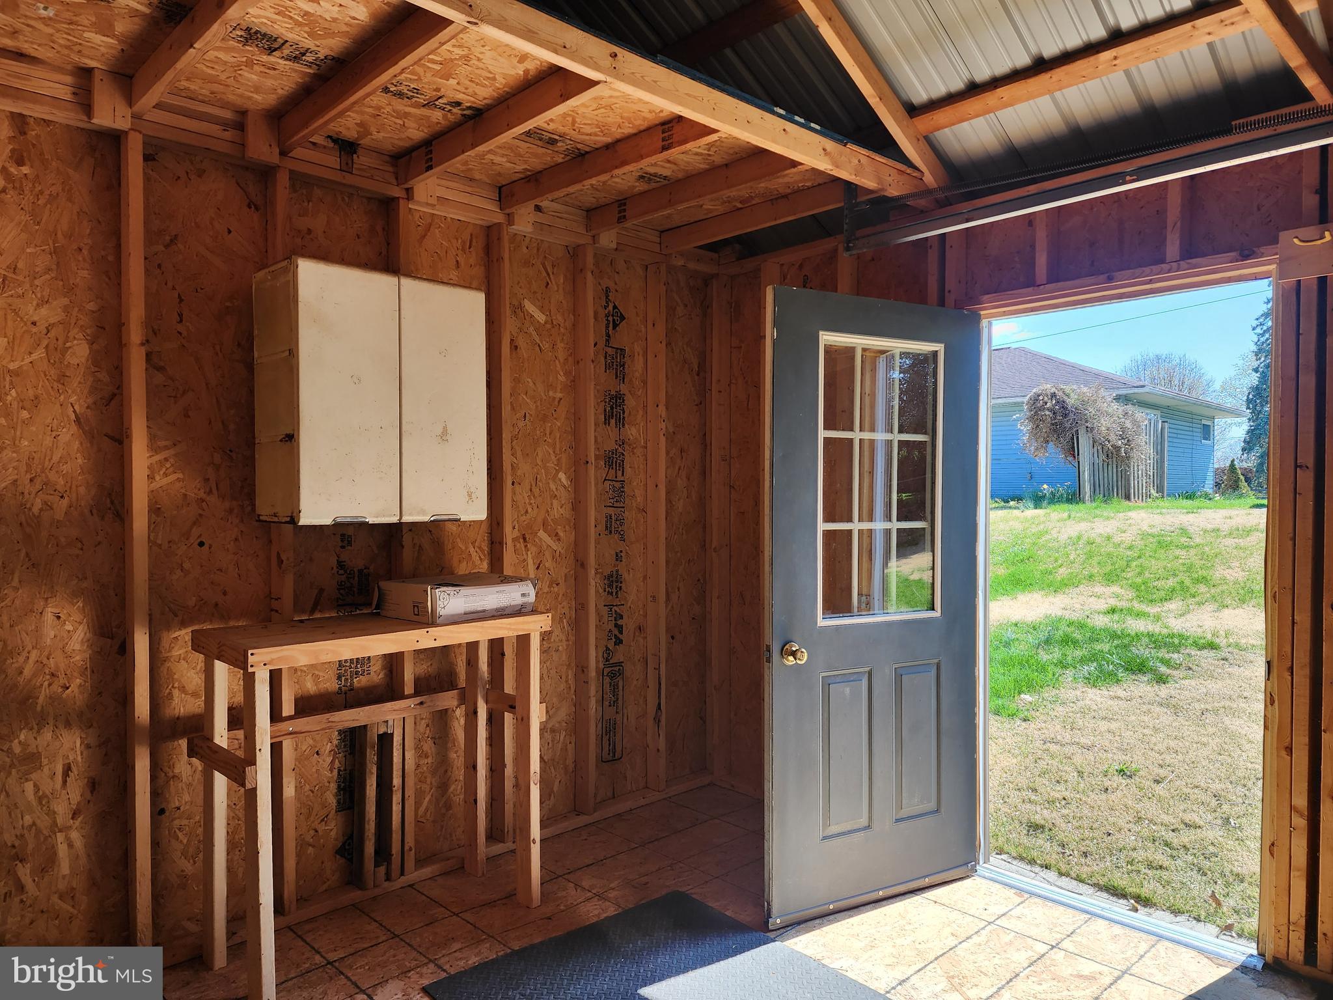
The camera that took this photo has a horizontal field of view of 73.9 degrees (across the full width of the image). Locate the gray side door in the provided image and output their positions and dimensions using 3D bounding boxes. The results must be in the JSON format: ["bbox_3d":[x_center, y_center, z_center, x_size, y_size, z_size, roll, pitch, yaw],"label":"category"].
[{"bbox_3d":[0.712,0.341,2.988,0.875,2.020,0.044,-1,1,-26],"label":"gray side door"}]

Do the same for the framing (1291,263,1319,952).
[{"bbox_3d":[1.871,0.276,2.584,0.089,2.120,0.038,-1,1,-45],"label":"framing"}]

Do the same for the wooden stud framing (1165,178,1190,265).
[{"bbox_3d":[1.624,-0.882,2.811,0.089,0.270,0.038,-1,1,-45],"label":"wooden stud framing"}]

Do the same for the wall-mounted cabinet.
[{"bbox_3d":[-0.922,-0.311,2.808,0.622,0.747,0.308,-1,1,-45],"label":"wall-mounted cabinet"}]

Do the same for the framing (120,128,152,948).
[{"bbox_3d":[-1.506,0.145,2.513,0.038,2.344,0.089,-1,1,-45],"label":"framing"}]

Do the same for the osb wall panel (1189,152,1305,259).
[{"bbox_3d":[1.776,-0.901,2.731,0.014,0.275,0.320,-1,1,-45],"label":"osb wall panel"}]

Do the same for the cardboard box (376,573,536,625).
[{"bbox_3d":[-0.697,0.322,2.937,0.323,0.111,0.377,1,1,43],"label":"cardboard box"}]

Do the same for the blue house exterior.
[{"bbox_3d":[10.682,-2.480,28.278,11.300,4.700,10.865,1,1,43],"label":"blue house exterior"}]

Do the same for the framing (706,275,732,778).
[{"bbox_3d":[0.257,0.115,4.189,0.089,2.344,0.042,-1,1,-45],"label":"framing"}]

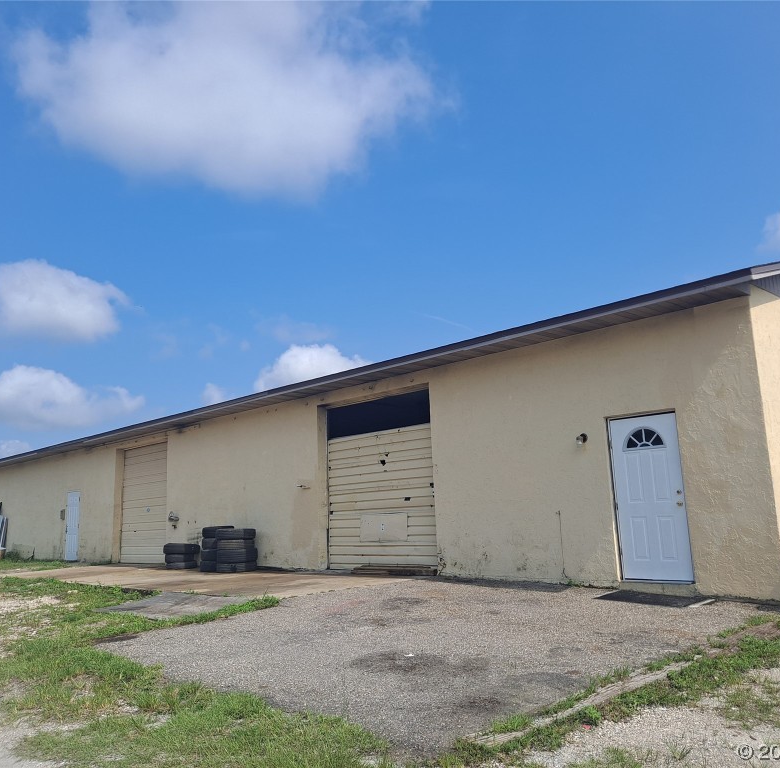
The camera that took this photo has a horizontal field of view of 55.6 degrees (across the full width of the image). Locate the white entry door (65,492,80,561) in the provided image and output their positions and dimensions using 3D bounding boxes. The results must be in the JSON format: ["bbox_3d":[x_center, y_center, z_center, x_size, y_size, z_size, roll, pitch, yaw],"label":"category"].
[{"bbox_3d":[-9.816,4.430,22.966,0.080,2.069,0.960,8,-14,-43],"label":"white entry door"}]

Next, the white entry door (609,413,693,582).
[{"bbox_3d":[3.310,1.433,9.365,0.080,2.040,0.918,8,-14,-43],"label":"white entry door"}]

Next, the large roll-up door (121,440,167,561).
[{"bbox_3d":[-6.431,3.205,19.734,0.090,3.087,3.082,8,-14,-43],"label":"large roll-up door"}]

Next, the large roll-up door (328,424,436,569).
[{"bbox_3d":[-0.122,2.054,13.148,0.090,2.430,2.963,8,-14,-43],"label":"large roll-up door"}]

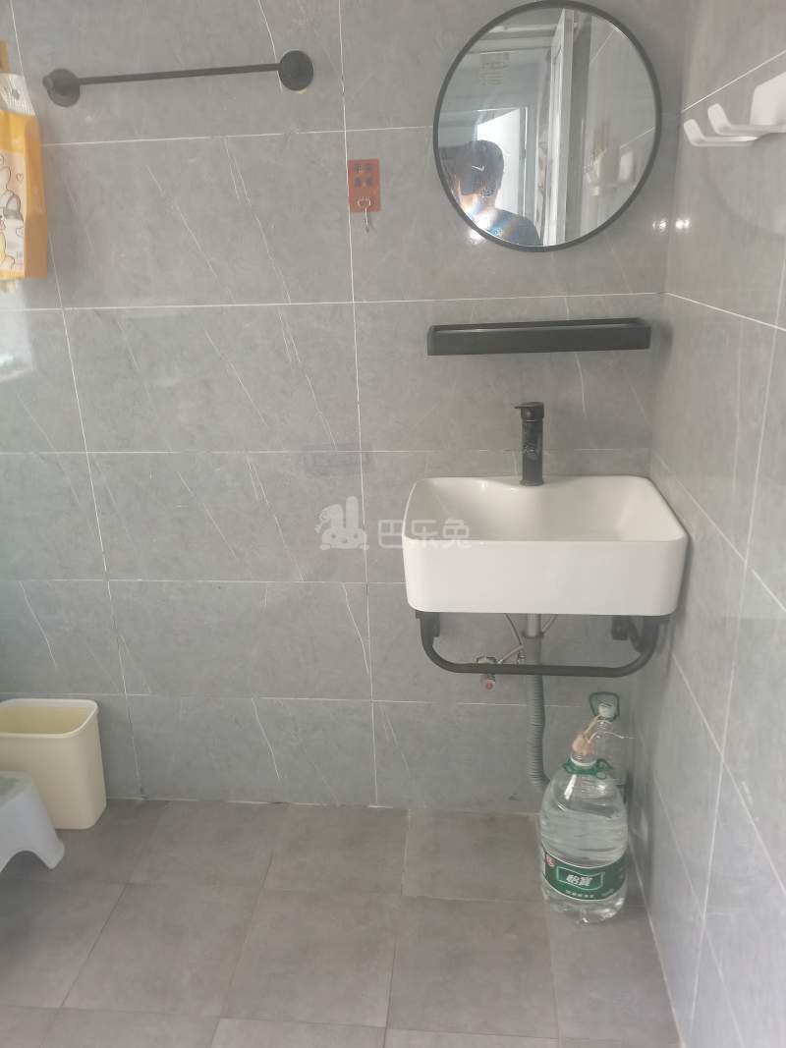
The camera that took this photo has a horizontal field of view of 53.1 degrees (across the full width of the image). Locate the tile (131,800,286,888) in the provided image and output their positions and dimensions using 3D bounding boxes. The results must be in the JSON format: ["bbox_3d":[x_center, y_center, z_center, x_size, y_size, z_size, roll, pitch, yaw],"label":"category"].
[{"bbox_3d":[-0.425,0.754,1.859,0.304,0.012,0.277,0,19,5],"label":"tile"}]

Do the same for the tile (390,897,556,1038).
[{"bbox_3d":[0.156,0.852,1.530,0.302,0.010,0.301,0,20,6],"label":"tile"}]

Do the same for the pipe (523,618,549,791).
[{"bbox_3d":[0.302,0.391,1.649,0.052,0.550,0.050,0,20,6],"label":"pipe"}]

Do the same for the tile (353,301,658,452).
[{"bbox_3d":[0.228,-0.296,1.576,0.600,0.302,0.010,0,20,6],"label":"tile"}]

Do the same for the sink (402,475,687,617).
[{"bbox_3d":[0.265,0.030,1.473,0.470,0.138,0.370,0,20,6],"label":"sink"}]

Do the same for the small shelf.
[{"bbox_3d":[0.270,-0.353,1.488,0.401,0.045,0.113,0,19,5],"label":"small shelf"}]

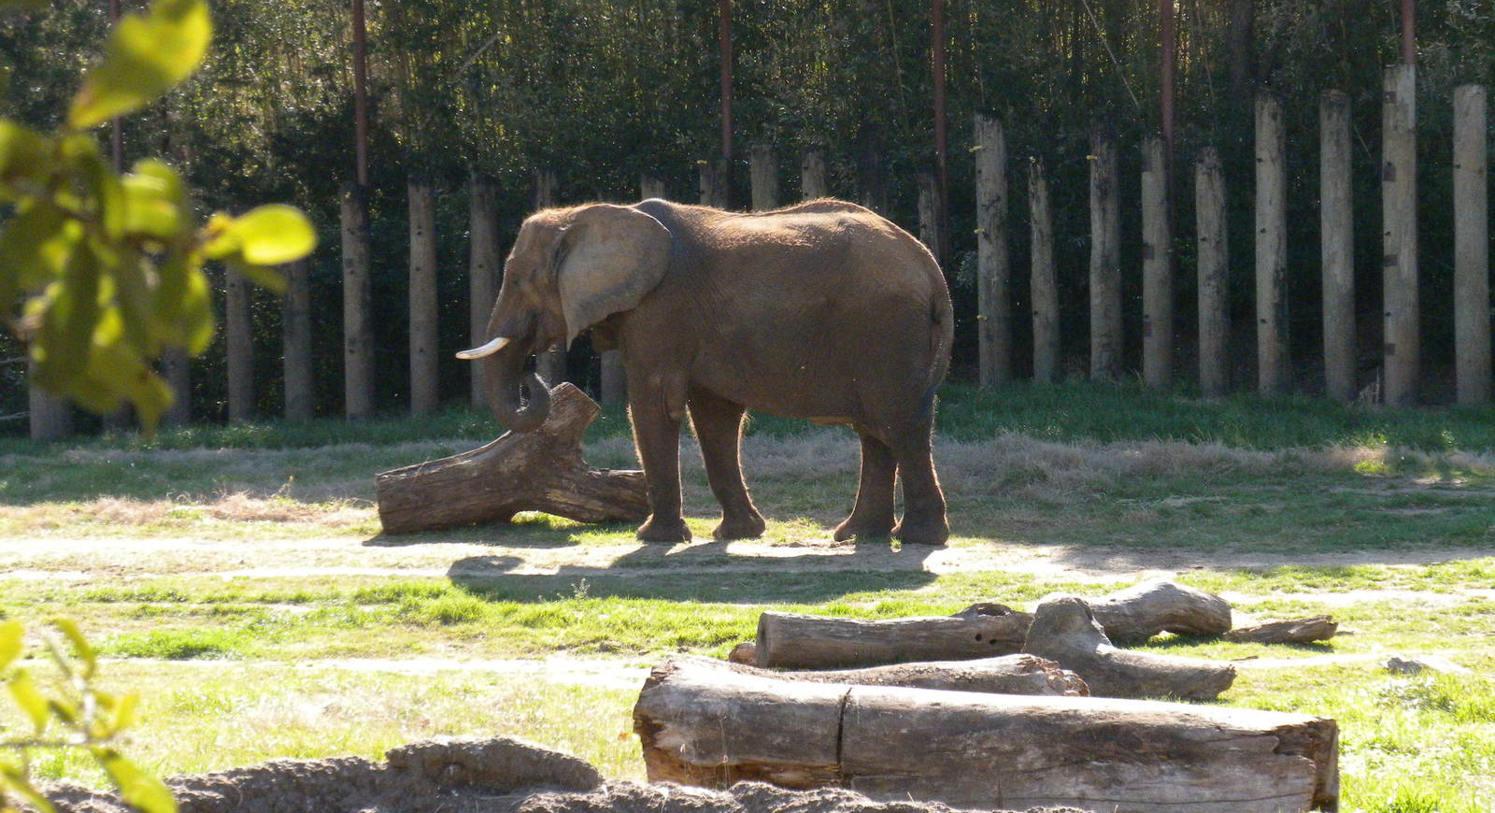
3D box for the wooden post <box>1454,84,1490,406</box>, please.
[{"bbox_3d":[6.766,-1.511,48.000,0.316,2.989,0.316,-1,3,8],"label":"wooden post"}]

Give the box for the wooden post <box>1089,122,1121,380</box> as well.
[{"bbox_3d":[3.549,-1.536,51.000,0.307,2.550,0.307,-1,3,4],"label":"wooden post"}]

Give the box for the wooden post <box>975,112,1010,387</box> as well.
[{"bbox_3d":[2.714,-1.729,57.000,0.330,3.050,0.330,-1,3,0],"label":"wooden post"}]

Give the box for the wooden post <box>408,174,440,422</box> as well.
[{"bbox_3d":[-3.409,-1.154,54.000,0.307,2.516,0.307,-1,3,-4],"label":"wooden post"}]

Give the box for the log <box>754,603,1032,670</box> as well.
[{"bbox_3d":[0.840,1.326,29.700,1.650,0.360,0.340,-1,3,0],"label":"log"}]

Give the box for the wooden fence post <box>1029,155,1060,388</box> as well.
[{"bbox_3d":[3.268,-1.496,56.500,0.280,2.500,0.280,-1,3,0],"label":"wooden fence post"}]

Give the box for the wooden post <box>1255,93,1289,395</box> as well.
[{"bbox_3d":[5.504,-1.700,54.000,0.320,3.170,0.320,-1,3,0],"label":"wooden post"}]

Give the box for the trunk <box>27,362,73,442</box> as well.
[{"bbox_3d":[-6.677,-0.909,49.108,0.360,2.400,0.360,-1,4,0],"label":"trunk"}]

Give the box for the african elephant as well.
[{"bbox_3d":[-0.309,-0.270,38.303,3.550,2.530,1.320,0,5,14],"label":"african elephant"}]

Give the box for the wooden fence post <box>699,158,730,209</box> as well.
[{"bbox_3d":[-0.338,-1.269,52.007,0.290,2.420,0.290,-1,4,0],"label":"wooden fence post"}]

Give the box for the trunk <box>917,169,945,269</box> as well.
[{"bbox_3d":[1.867,-1.244,52.214,0.280,2.250,0.280,-1,4,0],"label":"trunk"}]

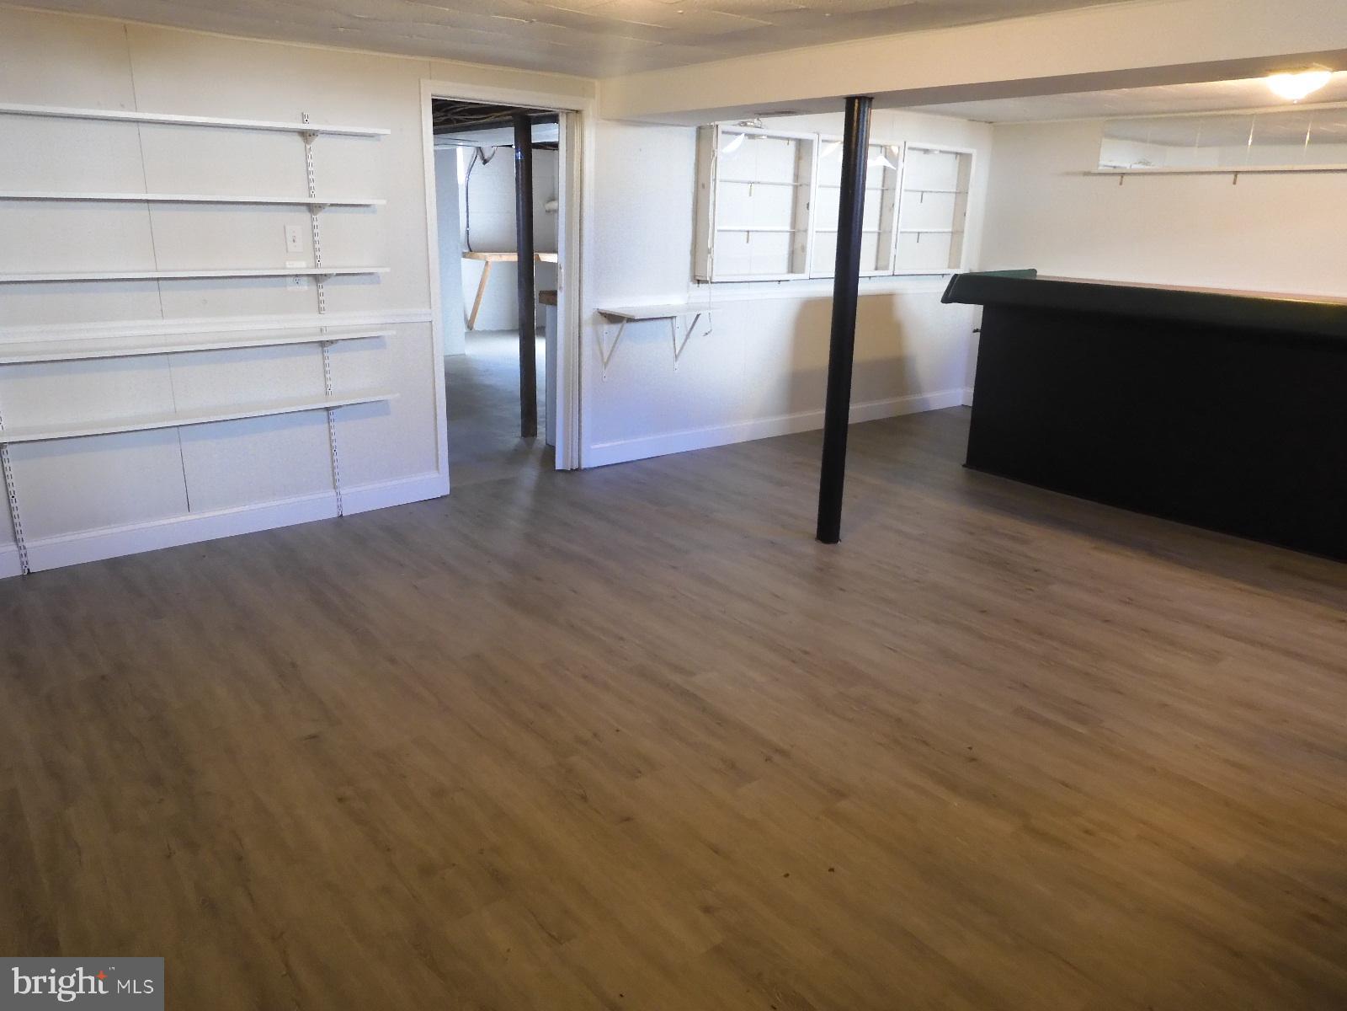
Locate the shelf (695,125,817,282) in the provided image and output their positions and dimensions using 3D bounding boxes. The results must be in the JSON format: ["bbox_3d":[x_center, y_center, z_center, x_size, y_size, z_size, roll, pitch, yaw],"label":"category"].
[{"bbox_3d":[0.504,-1.776,5.566,0.820,0.850,0.150,-13,22,-38],"label":"shelf"}]

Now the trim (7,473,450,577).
[{"bbox_3d":[-1.889,0.052,4.222,1.885,0.128,0.018,-13,22,-38],"label":"trim"}]

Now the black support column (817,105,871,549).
[{"bbox_3d":[0.728,-0.733,4.005,0.104,1.875,0.104,-13,22,-38],"label":"black support column"}]

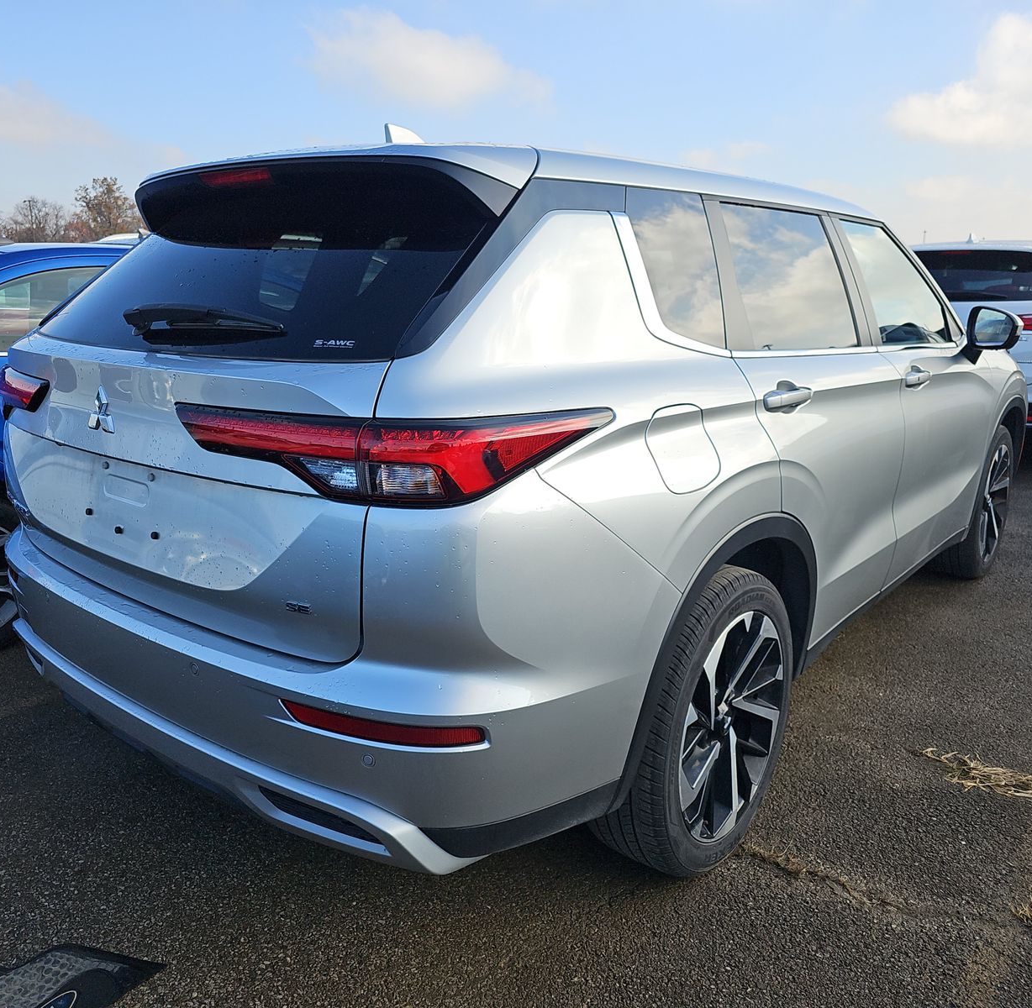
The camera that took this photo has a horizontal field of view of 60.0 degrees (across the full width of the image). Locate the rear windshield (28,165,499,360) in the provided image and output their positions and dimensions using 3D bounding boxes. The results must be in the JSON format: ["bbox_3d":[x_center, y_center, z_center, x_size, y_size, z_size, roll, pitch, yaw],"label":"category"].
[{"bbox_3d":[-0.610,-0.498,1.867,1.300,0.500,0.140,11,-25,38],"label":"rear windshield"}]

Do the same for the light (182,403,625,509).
[{"bbox_3d":[-0.221,-0.112,1.540,0.652,0.135,0.425,11,18,38],"label":"light"}]

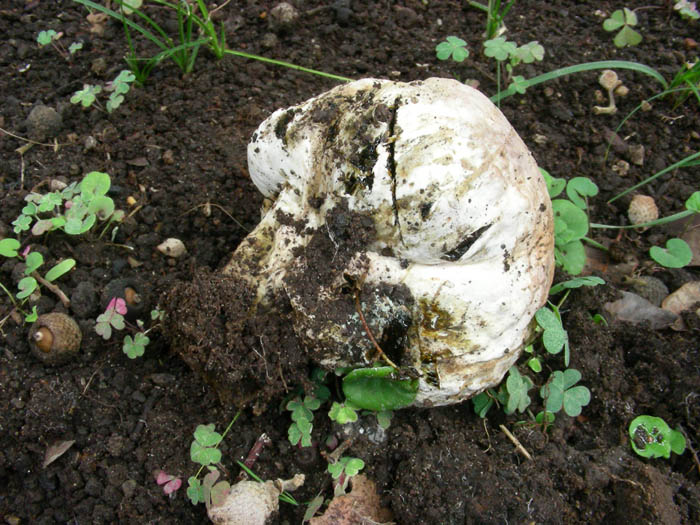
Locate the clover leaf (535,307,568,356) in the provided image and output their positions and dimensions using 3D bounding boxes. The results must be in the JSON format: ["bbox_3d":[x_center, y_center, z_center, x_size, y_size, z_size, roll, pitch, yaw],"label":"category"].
[{"bbox_3d":[0.083,0.028,0.316,0.013,0.012,0.015,0,49,0],"label":"clover leaf"}]

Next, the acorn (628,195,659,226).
[{"bbox_3d":[0.158,-0.028,0.414,0.017,0.016,0.017,0,48,0],"label":"acorn"}]

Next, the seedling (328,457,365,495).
[{"bbox_3d":[-0.001,0.085,0.307,0.015,0.012,0.013,0,48,0],"label":"seedling"}]

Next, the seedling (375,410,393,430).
[{"bbox_3d":[0.013,0.061,0.299,0.007,0.005,0.006,0,49,0],"label":"seedling"}]

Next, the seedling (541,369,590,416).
[{"bbox_3d":[0.089,0.054,0.317,0.020,0.013,0.015,0,55,0],"label":"seedling"}]

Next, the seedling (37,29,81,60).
[{"bbox_3d":[-0.198,-0.148,0.521,0.029,0.014,0.017,0,48,0],"label":"seedling"}]

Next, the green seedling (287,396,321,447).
[{"bbox_3d":[-0.020,0.067,0.326,0.015,0.014,0.017,0,48,0],"label":"green seedling"}]

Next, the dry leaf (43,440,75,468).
[{"bbox_3d":[-0.111,0.073,0.293,0.015,0.005,0.007,-34,57,-26],"label":"dry leaf"}]

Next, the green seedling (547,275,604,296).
[{"bbox_3d":[0.108,0.011,0.368,0.027,0.010,0.014,0,48,0],"label":"green seedling"}]

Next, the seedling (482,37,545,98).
[{"bbox_3d":[0.089,-0.106,0.418,0.033,0.029,0.018,0,55,0],"label":"seedling"}]

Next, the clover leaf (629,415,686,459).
[{"bbox_3d":[0.129,0.073,0.323,0.024,0.008,0.017,0,48,0],"label":"clover leaf"}]

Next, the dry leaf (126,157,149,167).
[{"bbox_3d":[-0.125,-0.059,0.451,0.013,0.003,0.007,0,48,0],"label":"dry leaf"}]

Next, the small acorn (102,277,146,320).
[{"bbox_3d":[-0.099,0.015,0.337,0.018,0.017,0.018,0,49,0],"label":"small acorn"}]

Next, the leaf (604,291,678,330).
[{"bbox_3d":[0.127,0.021,0.336,0.029,0.009,0.013,0,49,0],"label":"leaf"}]

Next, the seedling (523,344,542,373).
[{"bbox_3d":[0.077,0.040,0.323,0.009,0.008,0.009,0,55,0],"label":"seedling"}]

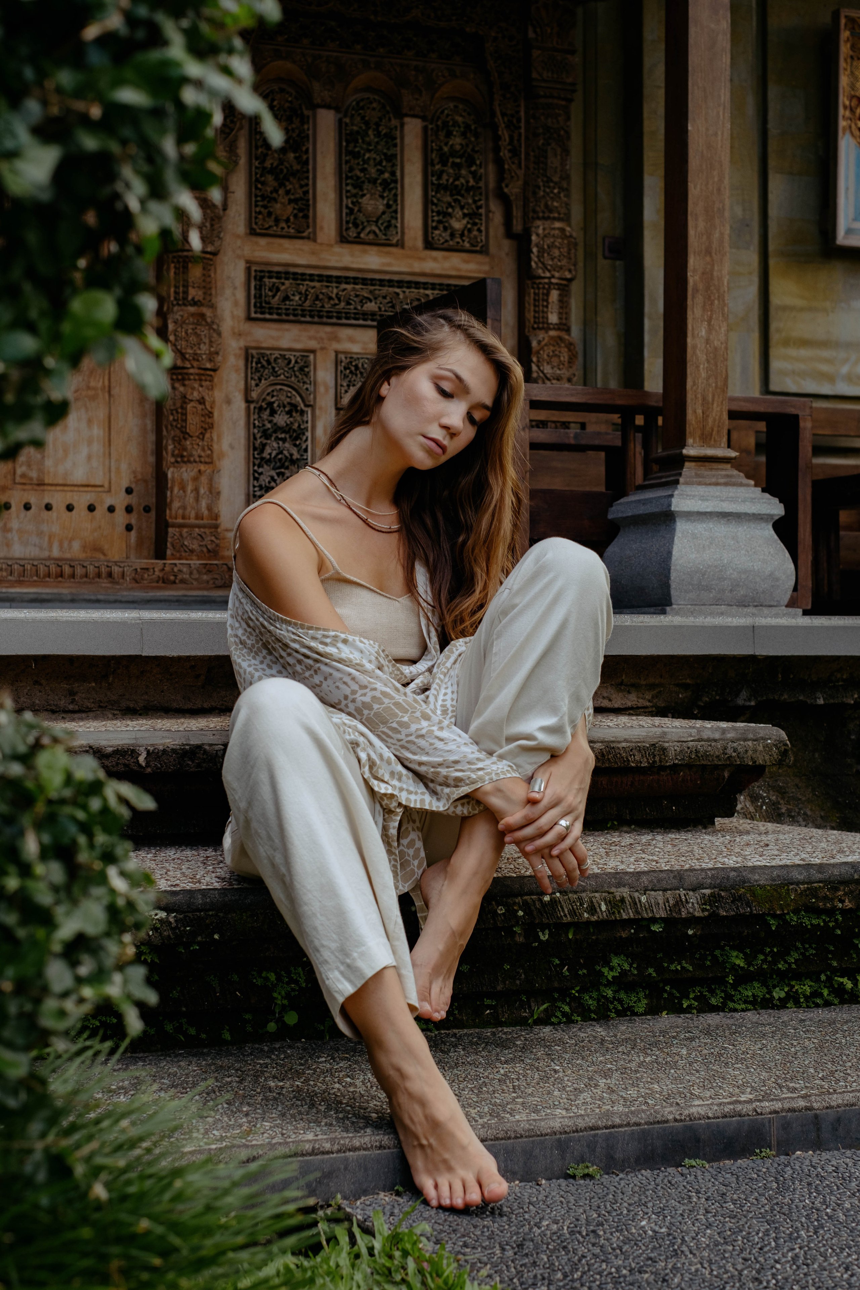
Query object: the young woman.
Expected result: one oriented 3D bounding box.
[{"bbox_3d":[-0.041,0.057,2.480,0.520,1.030,0.900,-1,3,-20],"label":"young woman"}]

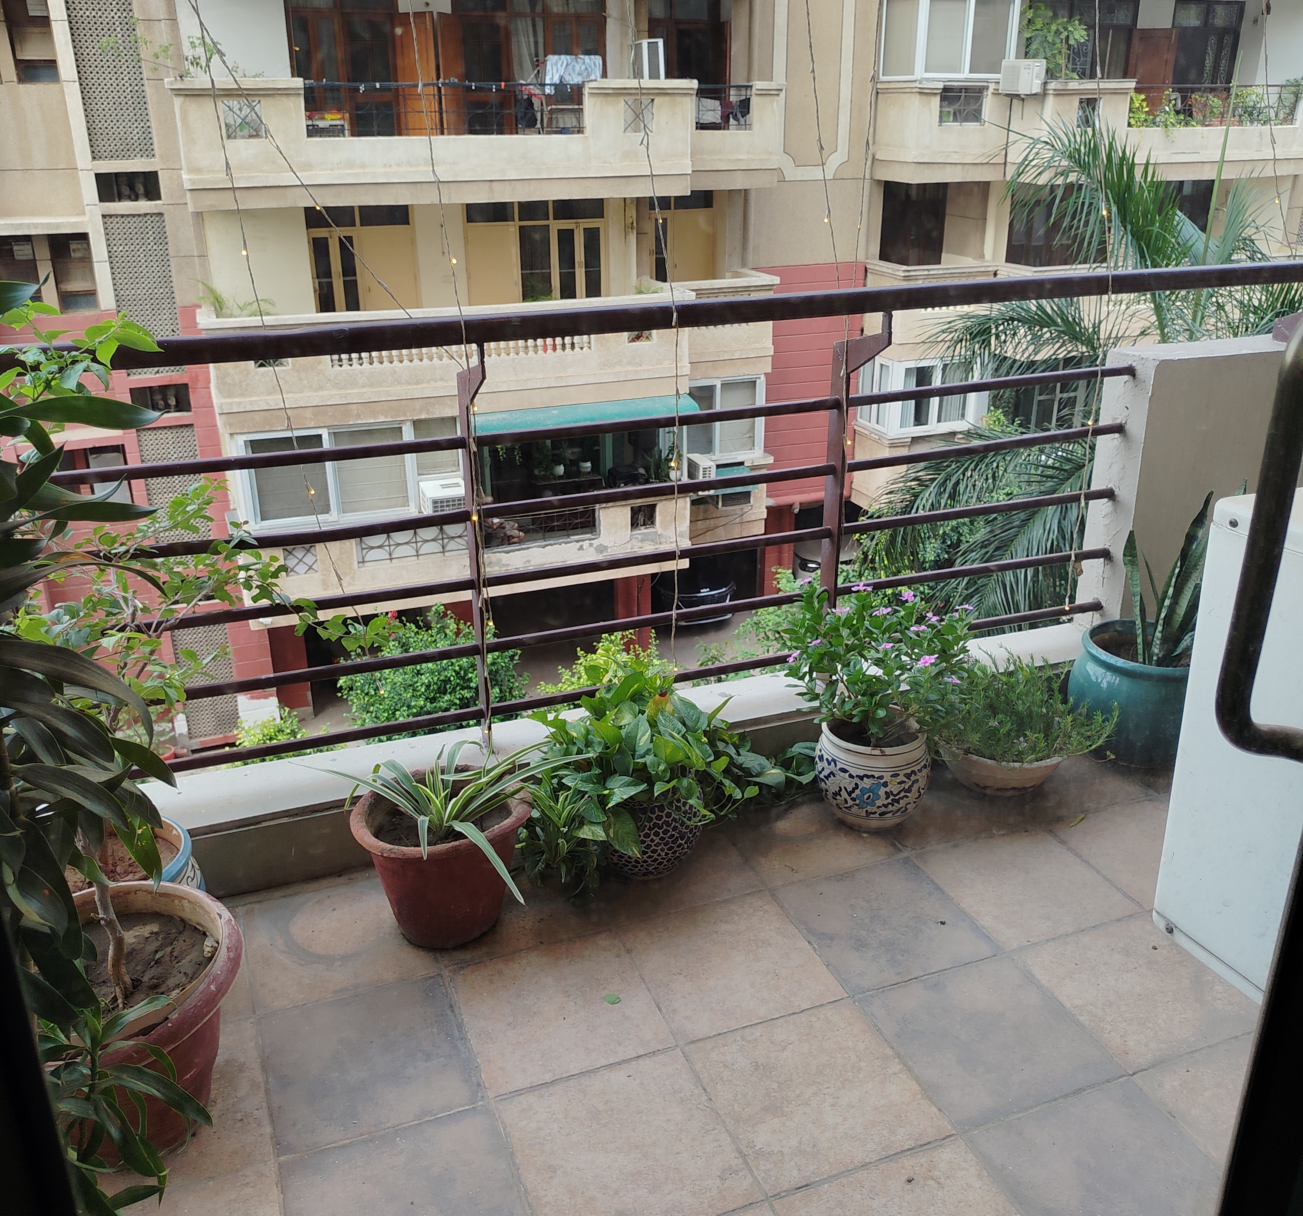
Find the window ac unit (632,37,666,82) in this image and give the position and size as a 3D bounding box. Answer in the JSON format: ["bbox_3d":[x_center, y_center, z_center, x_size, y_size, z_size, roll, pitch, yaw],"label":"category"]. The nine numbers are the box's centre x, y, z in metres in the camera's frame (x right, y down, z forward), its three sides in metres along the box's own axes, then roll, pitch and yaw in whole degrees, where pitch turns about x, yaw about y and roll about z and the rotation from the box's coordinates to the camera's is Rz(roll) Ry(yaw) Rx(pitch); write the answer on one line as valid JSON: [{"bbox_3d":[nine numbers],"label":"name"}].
[{"bbox_3d":[0.025,-8.715,19.235,0.350,0.610,0.500,-9,24,-21],"label":"window ac unit"}]

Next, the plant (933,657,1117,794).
[{"bbox_3d":[0.800,0.241,2.638,0.385,0.255,0.360,0,22,0],"label":"plant"}]

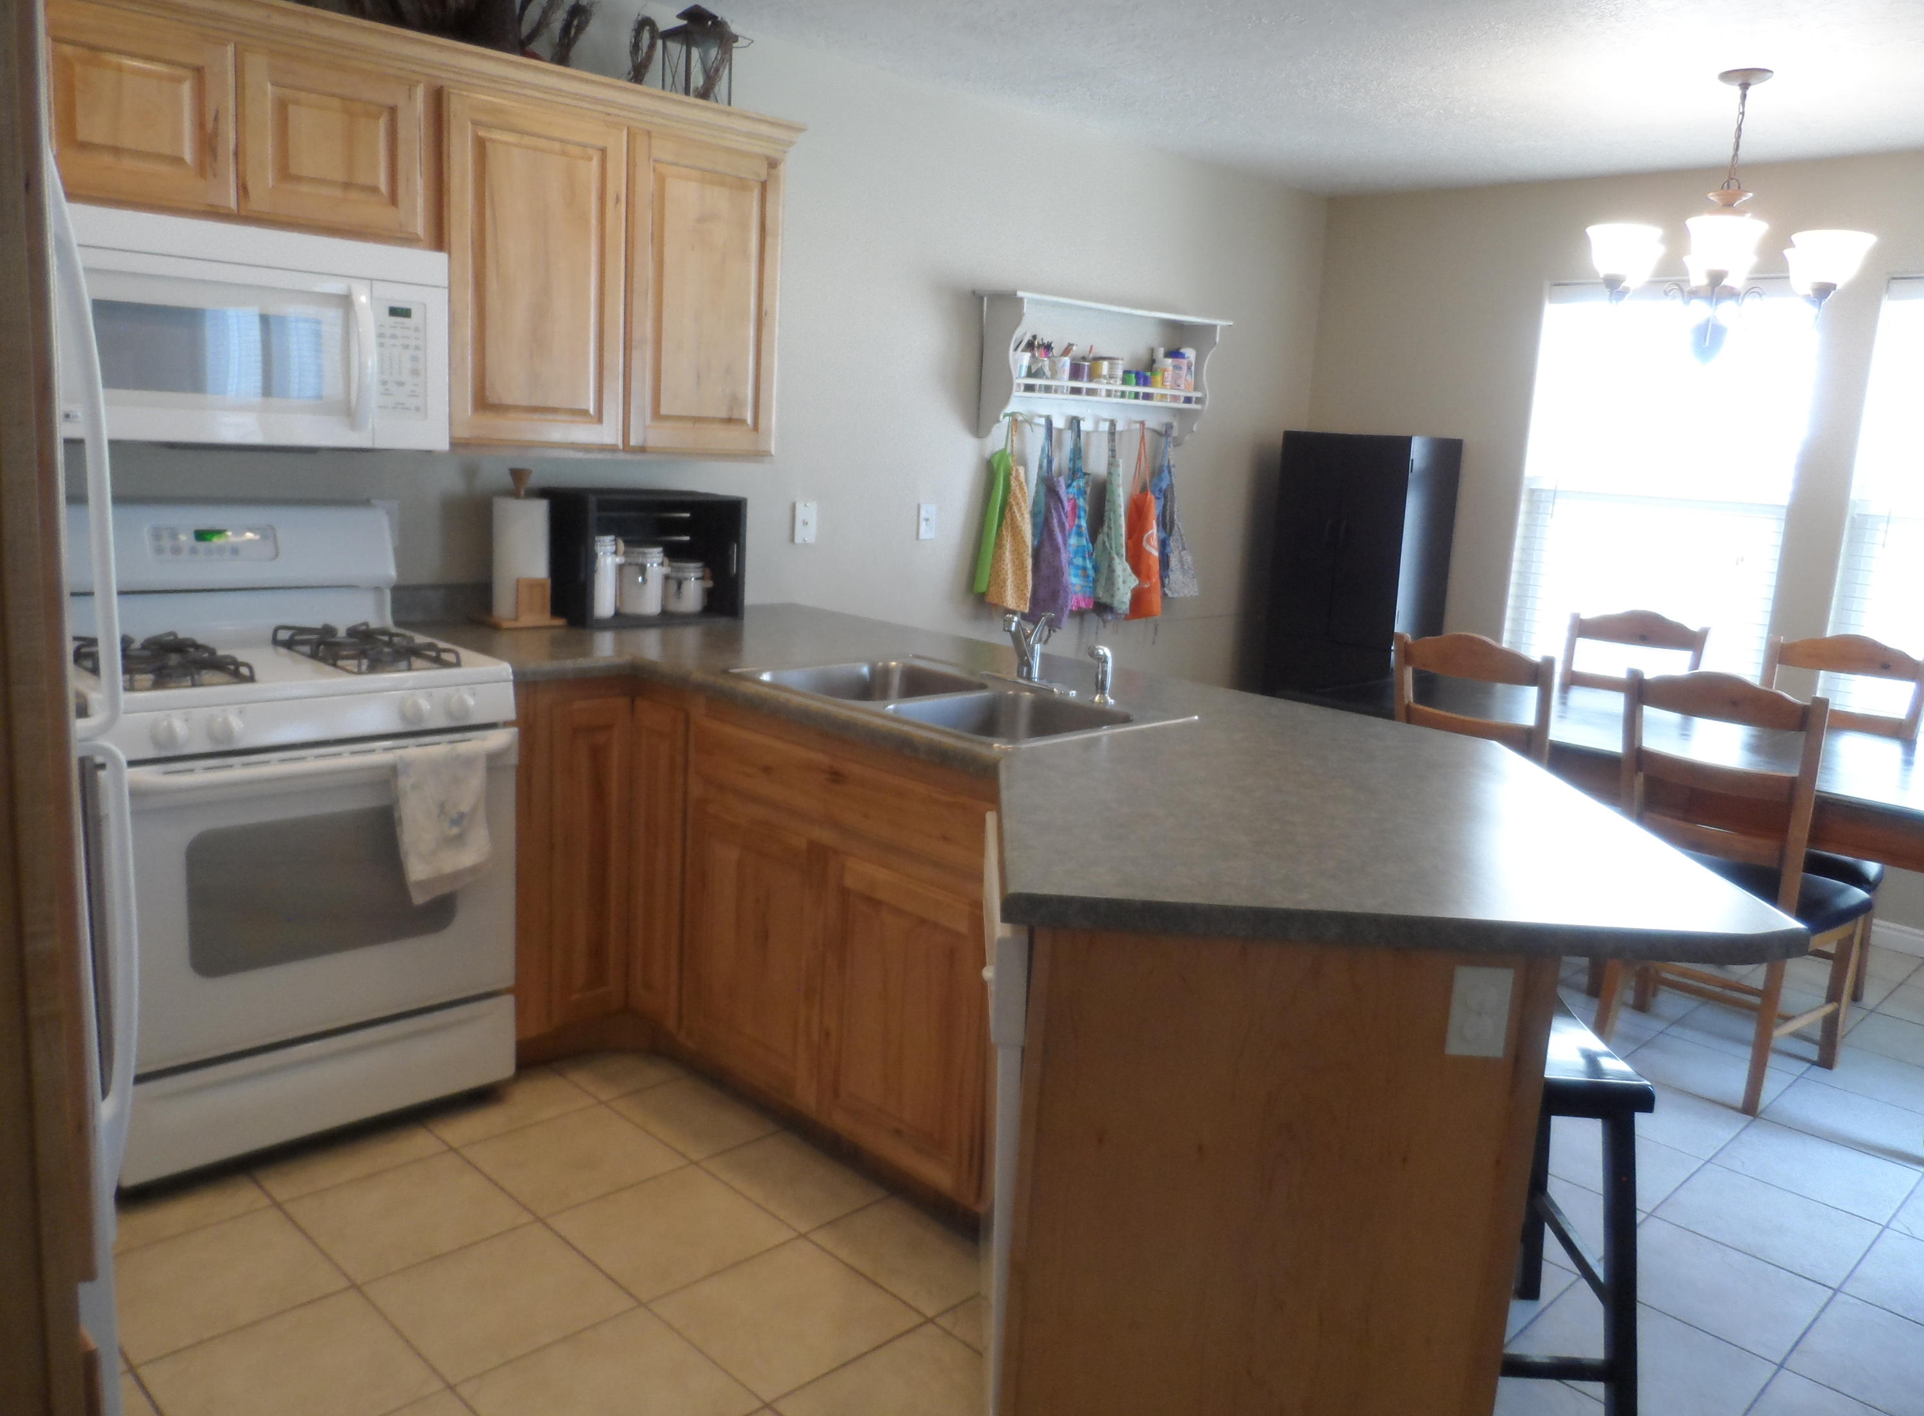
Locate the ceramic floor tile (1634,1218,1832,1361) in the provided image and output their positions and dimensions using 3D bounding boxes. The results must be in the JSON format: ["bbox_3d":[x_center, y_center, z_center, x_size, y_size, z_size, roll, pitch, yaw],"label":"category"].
[{"bbox_3d":[1.390,1.073,2.481,0.326,0.012,0.325,13,15,43],"label":"ceramic floor tile"}]

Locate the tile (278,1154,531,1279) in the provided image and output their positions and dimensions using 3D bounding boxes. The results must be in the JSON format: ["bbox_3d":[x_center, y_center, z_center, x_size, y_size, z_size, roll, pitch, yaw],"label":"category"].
[{"bbox_3d":[-1.025,0.942,2.479,0.330,0.010,0.330,-6,14,-44],"label":"tile"}]

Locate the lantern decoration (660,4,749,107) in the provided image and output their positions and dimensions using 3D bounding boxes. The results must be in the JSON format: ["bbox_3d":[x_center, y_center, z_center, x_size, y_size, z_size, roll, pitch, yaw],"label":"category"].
[{"bbox_3d":[-0.649,-1.580,3.286,0.143,0.279,0.148,13,15,43],"label":"lantern decoration"}]

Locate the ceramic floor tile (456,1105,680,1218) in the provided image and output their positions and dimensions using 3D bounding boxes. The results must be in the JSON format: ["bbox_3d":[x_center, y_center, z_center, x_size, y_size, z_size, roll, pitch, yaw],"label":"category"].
[{"bbox_3d":[-0.775,0.902,2.674,0.326,0.012,0.325,13,15,43],"label":"ceramic floor tile"}]

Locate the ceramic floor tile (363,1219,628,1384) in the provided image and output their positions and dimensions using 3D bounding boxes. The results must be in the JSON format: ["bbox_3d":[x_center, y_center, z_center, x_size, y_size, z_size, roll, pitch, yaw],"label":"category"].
[{"bbox_3d":[-0.782,1.002,2.264,0.330,0.010,0.330,-6,14,-44],"label":"ceramic floor tile"}]

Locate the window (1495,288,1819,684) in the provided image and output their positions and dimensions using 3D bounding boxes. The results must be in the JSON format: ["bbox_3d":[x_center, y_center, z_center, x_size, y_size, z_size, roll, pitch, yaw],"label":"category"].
[{"bbox_3d":[2.442,-0.749,4.734,0.879,1.468,0.099,13,14,41],"label":"window"}]

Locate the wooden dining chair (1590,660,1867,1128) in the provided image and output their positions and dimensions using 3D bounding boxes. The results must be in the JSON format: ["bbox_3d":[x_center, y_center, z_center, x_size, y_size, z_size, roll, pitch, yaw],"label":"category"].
[{"bbox_3d":[1.919,0.406,3.336,0.540,1.000,0.460,-6,14,-44],"label":"wooden dining chair"}]

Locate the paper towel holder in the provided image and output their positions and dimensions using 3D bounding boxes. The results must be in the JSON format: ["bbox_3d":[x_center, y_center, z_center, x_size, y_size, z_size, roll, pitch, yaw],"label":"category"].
[{"bbox_3d":[-1.086,-0.396,3.277,0.172,0.377,0.169,9,12,29],"label":"paper towel holder"}]

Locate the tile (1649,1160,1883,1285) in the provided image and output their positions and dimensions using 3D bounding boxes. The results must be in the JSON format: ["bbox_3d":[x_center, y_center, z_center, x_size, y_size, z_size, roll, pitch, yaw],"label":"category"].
[{"bbox_3d":[1.630,1.043,2.700,0.326,0.012,0.325,13,15,43],"label":"tile"}]

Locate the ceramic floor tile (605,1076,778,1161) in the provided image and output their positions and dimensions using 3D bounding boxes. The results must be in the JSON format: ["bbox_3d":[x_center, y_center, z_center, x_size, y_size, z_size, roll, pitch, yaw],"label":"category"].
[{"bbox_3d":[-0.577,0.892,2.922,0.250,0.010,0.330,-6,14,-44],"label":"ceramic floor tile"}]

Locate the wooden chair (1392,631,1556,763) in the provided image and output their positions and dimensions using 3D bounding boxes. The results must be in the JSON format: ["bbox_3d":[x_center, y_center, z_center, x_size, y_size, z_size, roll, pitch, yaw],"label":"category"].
[{"bbox_3d":[1.477,0.298,3.680,0.445,1.042,0.552,13,15,43],"label":"wooden chair"}]

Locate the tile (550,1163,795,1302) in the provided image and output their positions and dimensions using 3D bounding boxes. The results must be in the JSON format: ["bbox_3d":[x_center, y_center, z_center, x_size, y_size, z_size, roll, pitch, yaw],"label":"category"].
[{"bbox_3d":[-0.543,0.977,2.500,0.330,0.010,0.330,-6,14,-44],"label":"tile"}]

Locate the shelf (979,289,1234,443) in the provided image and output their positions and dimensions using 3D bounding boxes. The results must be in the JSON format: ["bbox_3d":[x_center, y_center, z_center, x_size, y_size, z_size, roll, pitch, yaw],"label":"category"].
[{"bbox_3d":[0.509,-1.159,4.685,1.100,0.450,0.190,-6,14,-44],"label":"shelf"}]

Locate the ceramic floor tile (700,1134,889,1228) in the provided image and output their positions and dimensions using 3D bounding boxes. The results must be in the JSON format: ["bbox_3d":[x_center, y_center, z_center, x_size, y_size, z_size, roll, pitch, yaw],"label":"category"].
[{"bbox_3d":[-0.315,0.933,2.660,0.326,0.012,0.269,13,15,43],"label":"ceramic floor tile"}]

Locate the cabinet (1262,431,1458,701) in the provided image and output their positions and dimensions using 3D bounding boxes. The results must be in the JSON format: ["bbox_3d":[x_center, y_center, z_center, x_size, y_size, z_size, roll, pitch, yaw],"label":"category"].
[{"bbox_3d":[1.539,-0.297,5.319,0.553,1.555,0.385,13,15,43],"label":"cabinet"}]

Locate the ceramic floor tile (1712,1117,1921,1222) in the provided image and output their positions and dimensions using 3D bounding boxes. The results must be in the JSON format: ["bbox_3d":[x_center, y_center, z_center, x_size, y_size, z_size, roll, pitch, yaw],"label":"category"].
[{"bbox_3d":[1.868,1.012,2.916,0.330,0.010,0.330,-6,14,-44],"label":"ceramic floor tile"}]

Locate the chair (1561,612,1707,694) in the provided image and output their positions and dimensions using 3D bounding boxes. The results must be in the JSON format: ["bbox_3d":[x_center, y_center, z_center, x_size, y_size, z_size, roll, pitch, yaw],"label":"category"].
[{"bbox_3d":[2.104,0.197,4.438,0.540,1.000,0.460,-6,14,-44],"label":"chair"}]

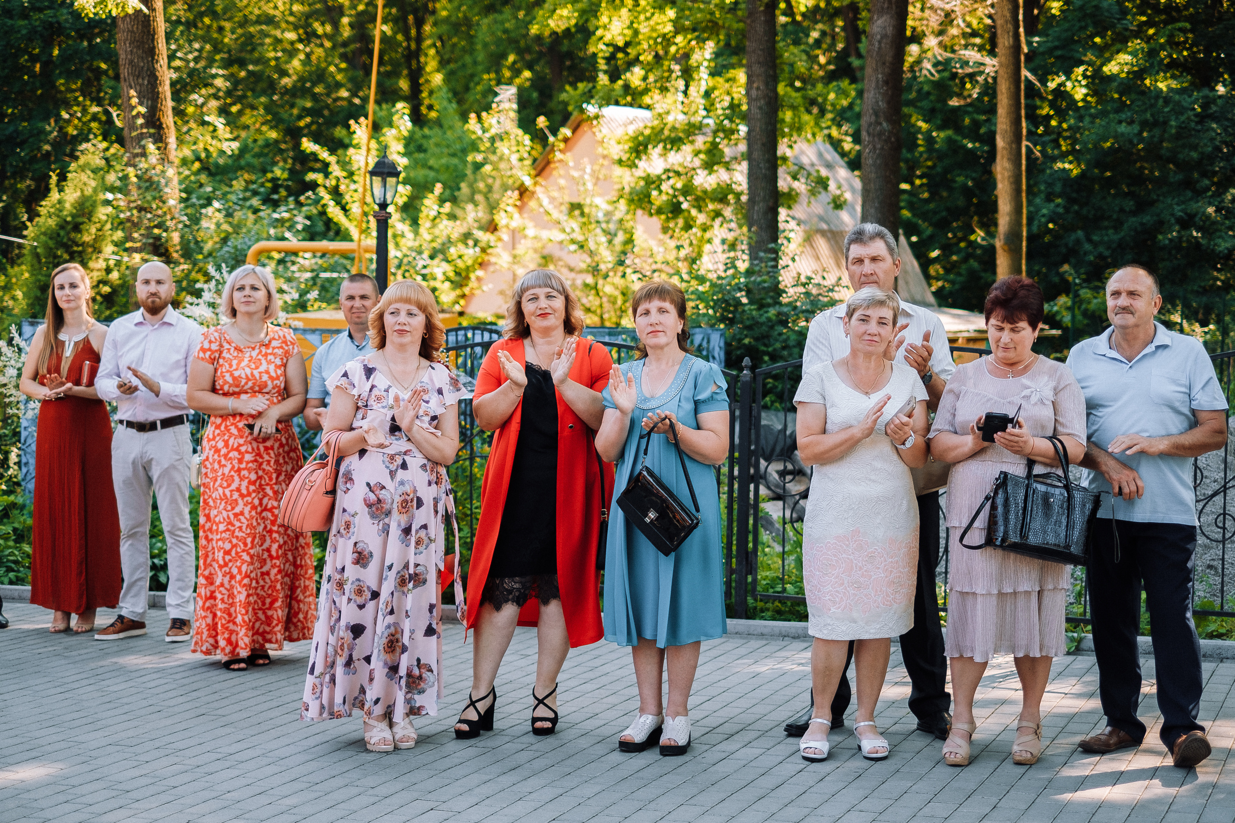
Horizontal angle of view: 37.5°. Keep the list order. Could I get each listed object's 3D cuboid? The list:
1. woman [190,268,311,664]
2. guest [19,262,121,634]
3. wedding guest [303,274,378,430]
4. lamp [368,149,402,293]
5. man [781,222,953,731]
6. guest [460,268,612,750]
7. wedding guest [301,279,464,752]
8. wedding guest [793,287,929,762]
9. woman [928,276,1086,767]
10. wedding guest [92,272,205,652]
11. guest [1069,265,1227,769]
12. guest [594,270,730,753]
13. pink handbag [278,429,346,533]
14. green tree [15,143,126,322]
[{"bbox_3d":[-1.584,0.234,7.835,0.550,1.730,0.470,0,3,0],"label":"woman"},{"bbox_3d":[-2.632,0.166,8.741,0.470,1.760,0.420,1,3,6],"label":"guest"},{"bbox_3d":[-1.197,0.234,8.400,0.540,1.733,0.420,0,3,-3],"label":"wedding guest"},{"bbox_3d":[-1.235,-0.187,9.600,0.180,2.442,0.180,0,3,0],"label":"lamp"},{"bbox_3d":[0.944,0.252,6.700,0.590,1.871,0.460,1,3,8],"label":"man"},{"bbox_3d":[-0.309,0.327,6.728,0.580,1.703,0.460,0,3,3],"label":"guest"},{"bbox_3d":[-0.846,0.358,6.535,0.570,1.667,0.480,0,3,-2],"label":"wedding guest"},{"bbox_3d":[0.849,0.378,6.335,0.460,1.625,0.420,0,3,0],"label":"wedding guest"},{"bbox_3d":[1.343,0.373,6.270,0.550,1.663,0.460,1,3,8],"label":"woman"},{"bbox_3d":[-2.251,0.190,8.720,0.520,1.803,0.400,0,3,0],"label":"wedding guest"},{"bbox_3d":[1.854,0.356,6.380,0.560,1.726,0.440,2,3,26],"label":"guest"},{"bbox_3d":[0.159,0.361,6.437,0.470,1.658,0.450,1,3,12],"label":"guest"},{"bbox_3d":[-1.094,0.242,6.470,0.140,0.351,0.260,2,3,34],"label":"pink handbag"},{"bbox_3d":[-3.614,-0.421,12.000,0.880,2.703,0.880,0,3,0],"label":"green tree"}]

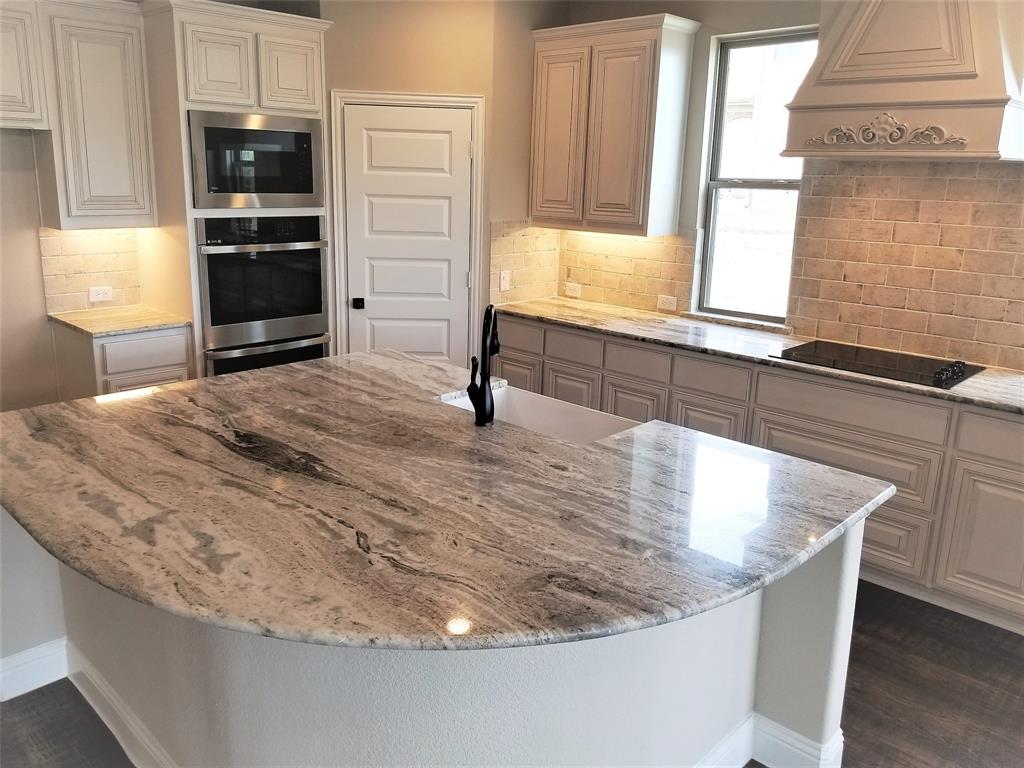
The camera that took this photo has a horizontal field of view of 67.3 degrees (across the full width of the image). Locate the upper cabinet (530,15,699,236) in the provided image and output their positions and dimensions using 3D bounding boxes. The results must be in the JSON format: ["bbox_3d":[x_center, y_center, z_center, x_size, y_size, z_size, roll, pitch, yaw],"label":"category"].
[{"bbox_3d":[0.559,-1.493,4.582,0.959,1.147,0.406,15,20,40],"label":"upper cabinet"}]

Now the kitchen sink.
[{"bbox_3d":[0.103,0.226,2.743,0.737,0.242,0.433,15,20,40],"label":"kitchen sink"}]

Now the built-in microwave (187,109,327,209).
[{"bbox_3d":[-1.484,-1.218,4.217,0.421,0.472,0.768,15,20,40],"label":"built-in microwave"}]

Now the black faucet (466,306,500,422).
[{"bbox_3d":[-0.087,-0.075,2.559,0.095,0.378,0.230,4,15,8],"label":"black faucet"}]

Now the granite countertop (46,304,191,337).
[{"bbox_3d":[-2.094,-0.338,4.113,0.696,0.031,0.486,15,20,40],"label":"granite countertop"}]

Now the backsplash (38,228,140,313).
[{"bbox_3d":[-2.338,-0.646,4.290,0.013,0.460,0.495,15,20,40],"label":"backsplash"}]

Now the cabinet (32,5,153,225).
[{"bbox_3d":[-2.172,-1.367,3.947,0.394,1.114,0.476,15,20,40],"label":"cabinet"}]

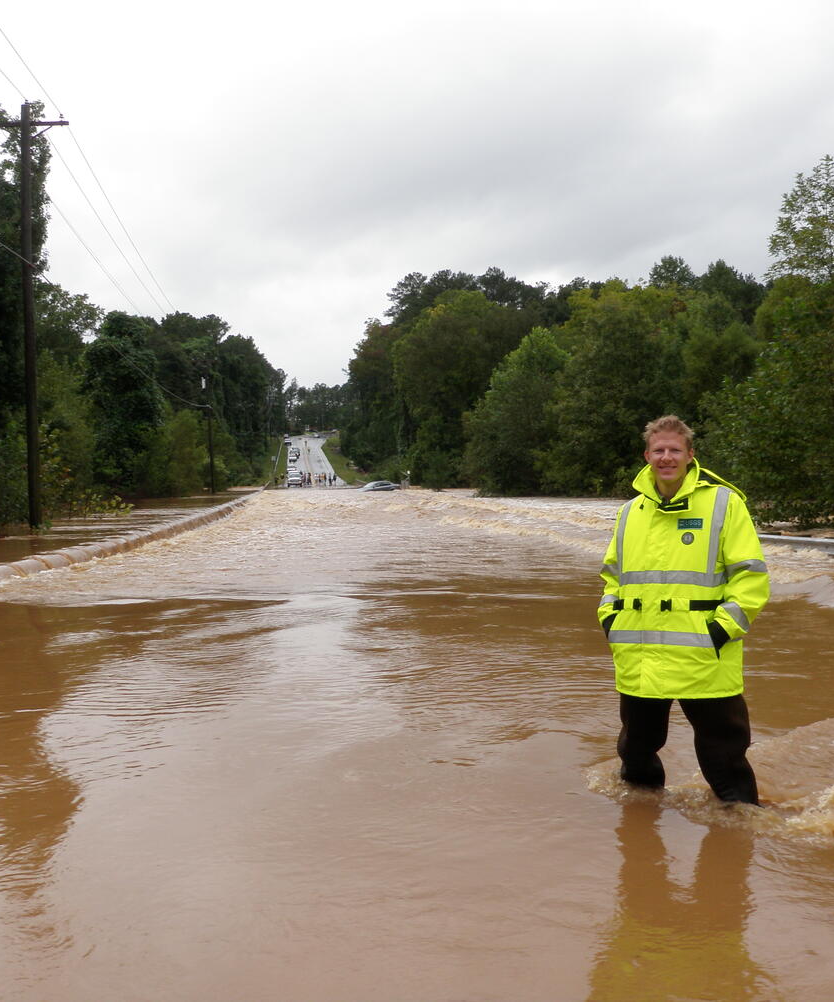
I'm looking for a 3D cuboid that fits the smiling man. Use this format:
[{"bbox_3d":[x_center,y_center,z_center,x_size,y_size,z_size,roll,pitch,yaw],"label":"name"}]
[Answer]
[{"bbox_3d":[1.050,0.560,4.270,0.690,1.800,0.430,1,2,34],"label":"smiling man"}]

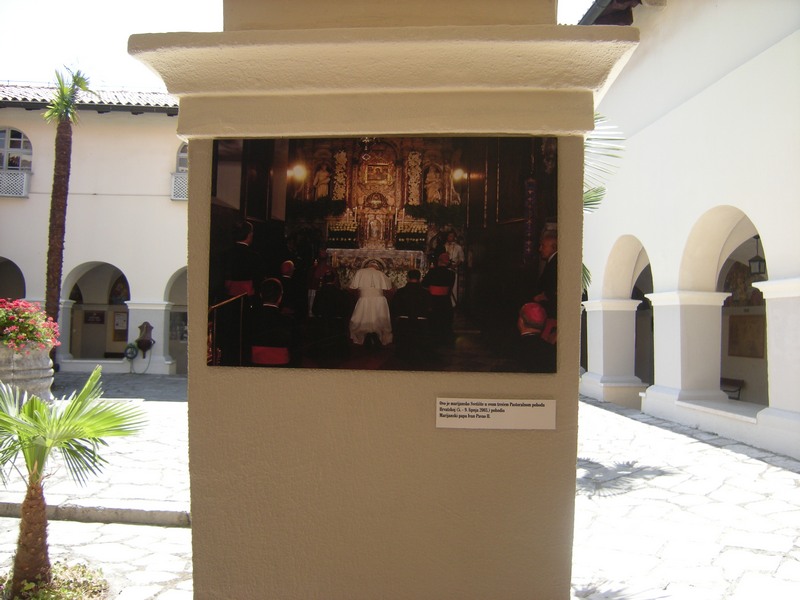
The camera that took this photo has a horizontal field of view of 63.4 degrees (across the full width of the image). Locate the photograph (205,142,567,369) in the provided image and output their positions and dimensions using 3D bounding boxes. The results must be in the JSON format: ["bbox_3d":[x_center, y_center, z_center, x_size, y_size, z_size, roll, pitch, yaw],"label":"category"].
[{"bbox_3d":[-0.048,-0.117,1.645,0.880,0.587,0.020,1,-2,4],"label":"photograph"}]

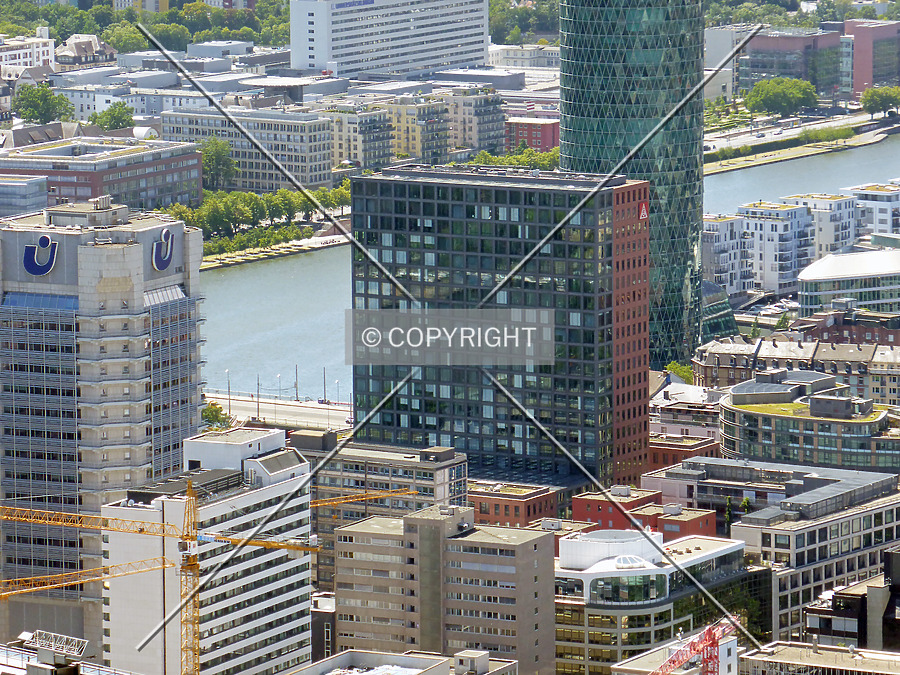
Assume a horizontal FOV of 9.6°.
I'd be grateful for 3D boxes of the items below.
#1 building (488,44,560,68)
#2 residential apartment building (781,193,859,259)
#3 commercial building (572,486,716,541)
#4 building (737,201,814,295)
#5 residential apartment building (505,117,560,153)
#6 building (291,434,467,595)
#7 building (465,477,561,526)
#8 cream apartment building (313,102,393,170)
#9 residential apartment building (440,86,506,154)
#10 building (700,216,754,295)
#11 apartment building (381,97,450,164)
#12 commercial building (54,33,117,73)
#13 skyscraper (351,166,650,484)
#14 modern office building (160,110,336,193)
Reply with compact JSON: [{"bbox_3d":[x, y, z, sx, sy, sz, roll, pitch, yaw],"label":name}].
[{"bbox_3d":[29.590,-124.460,2403.310,34.000,14.710,22.000,4,9,28],"label":"building"},{"bbox_3d":[116.120,-30.860,1662.700,18.500,26.320,19.000,5,9,37],"label":"residential apartment building"},{"bbox_3d":[39.209,40.680,1070.891,33.000,18.000,26.800,4,9,31],"label":"commercial building"},{"bbox_3d":[99.910,-27.430,1636.530,16.500,26.680,20.000,5,9,37],"label":"building"},{"bbox_3d":[33.370,-75.920,2042.670,20.000,13.190,20.000,5,9,35],"label":"residential apartment building"},{"bbox_3d":[-15.121,37.069,1045.925,36.500,33.000,12.200,5,10,32],"label":"building"},{"bbox_3d":[12.040,41.210,1141.200,17.000,18.200,13.500,4,9,32],"label":"building"},{"bbox_3d":[-35.300,-69.620,1933.820,21.000,28.450,20.500,5,9,34],"label":"cream apartment building"},{"bbox_3d":[6.360,-78.430,1995.860,21.000,28.920,20.500,5,9,34],"label":"residential apartment building"},{"bbox_3d":[78.830,-23.330,1602.470,16.500,25.850,20.000,5,9,37],"label":"building"},{"bbox_3d":[-15.070,-73.870,1963.840,21.000,28.640,20.500,5,9,34],"label":"apartment building"},{"bbox_3d":[-161.650,-121.920,2360.860,14.000,22.000,29.000,4,9,31],"label":"commercial building"},{"bbox_3d":[10.396,3.816,1122.878,59.200,76.700,21.000,4,9,30],"label":"skyscraper"},{"bbox_3d":[-67.090,-62.196,1767.128,61.400,26.300,13.300,6,10,36],"label":"modern office building"}]

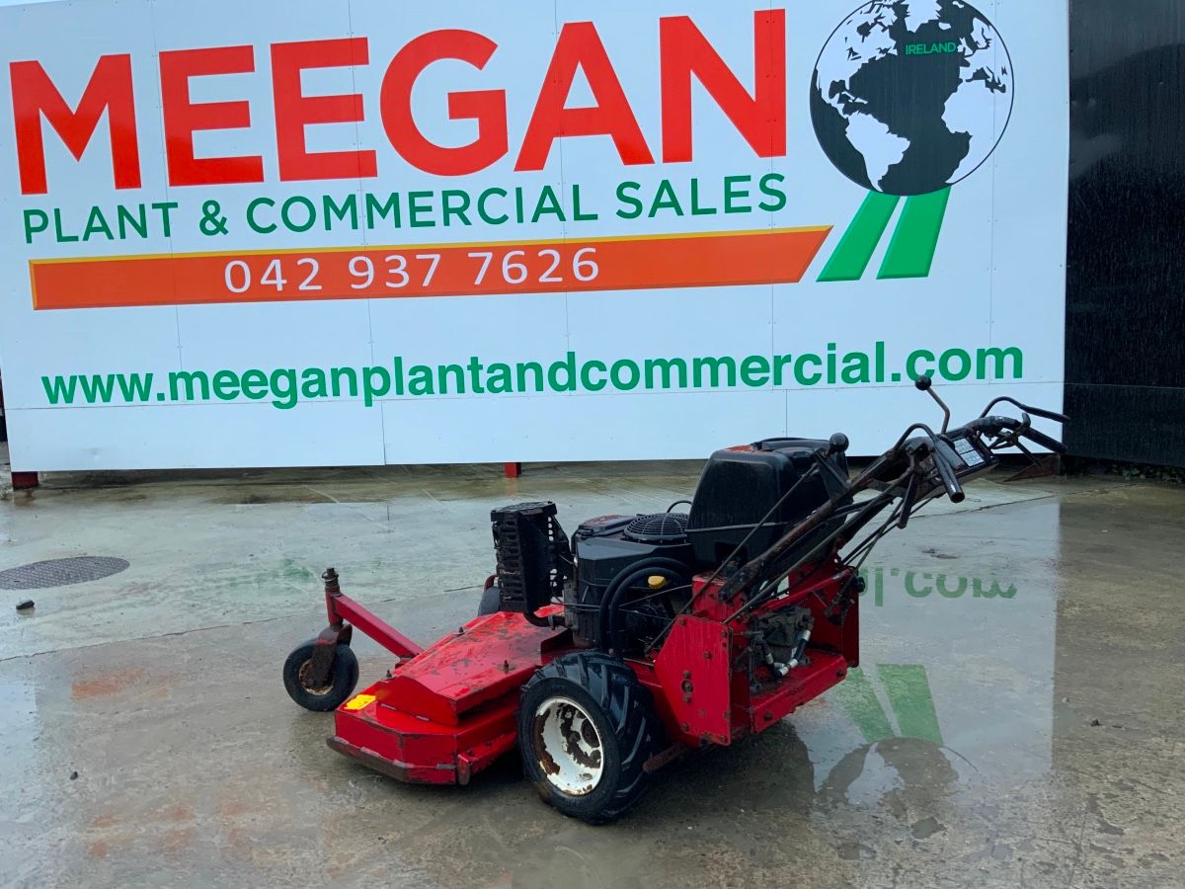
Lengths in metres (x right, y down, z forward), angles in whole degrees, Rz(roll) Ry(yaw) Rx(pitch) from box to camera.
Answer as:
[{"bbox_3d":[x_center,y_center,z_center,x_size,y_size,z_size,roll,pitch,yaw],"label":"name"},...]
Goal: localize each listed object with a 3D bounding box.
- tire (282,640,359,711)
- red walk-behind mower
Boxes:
[{"bbox_3d":[-0.850,0.724,3.122,0.229,0.229,0.090,-1,8,9],"label":"tire"},{"bbox_3d":[0.095,0.328,2.703,2.141,1.055,1.266,5,10,43],"label":"red walk-behind mower"}]

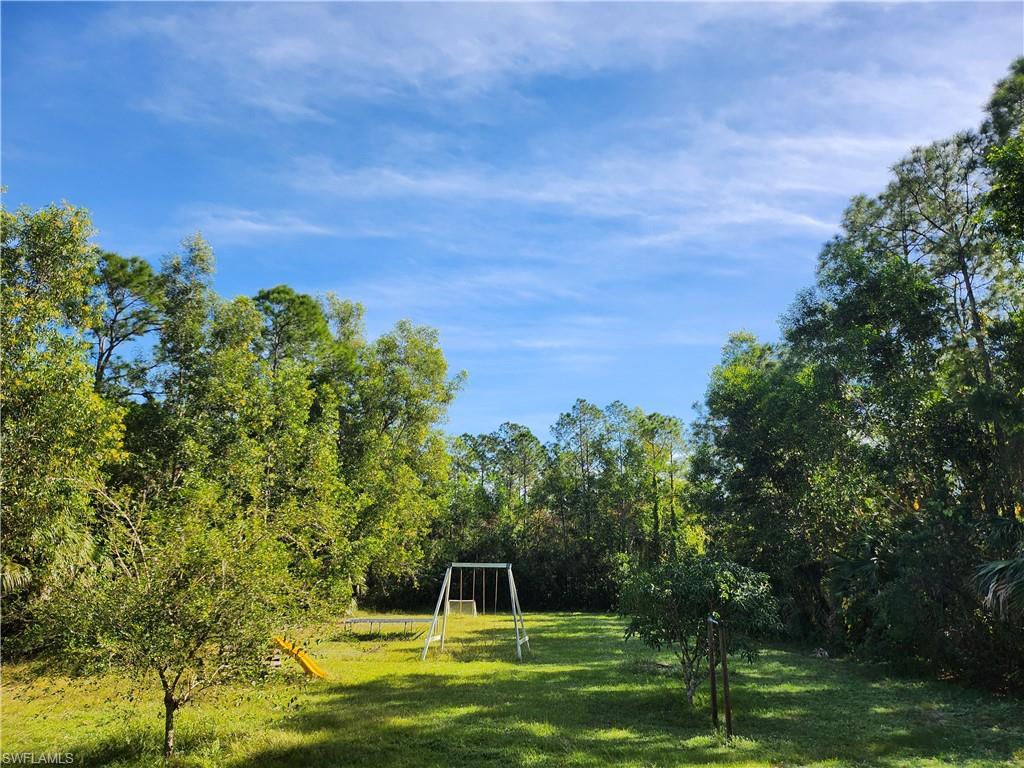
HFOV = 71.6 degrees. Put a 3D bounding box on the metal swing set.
[{"bbox_3d":[-0.990,7.203,22.687,3.050,2.870,2.200,-2,-17,8],"label":"metal swing set"}]

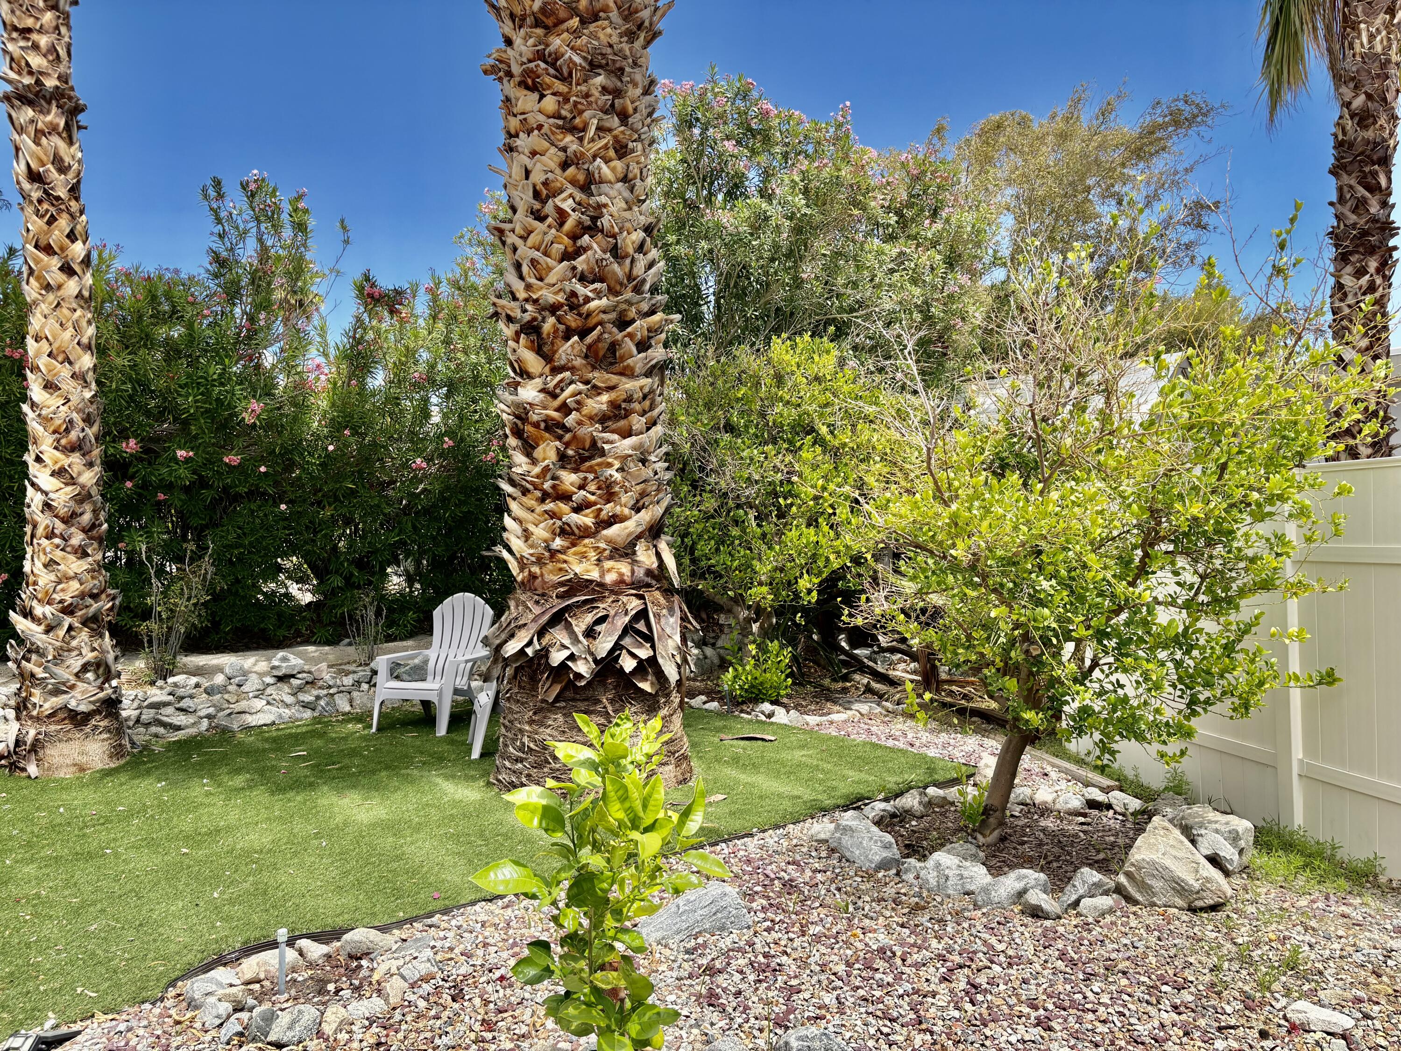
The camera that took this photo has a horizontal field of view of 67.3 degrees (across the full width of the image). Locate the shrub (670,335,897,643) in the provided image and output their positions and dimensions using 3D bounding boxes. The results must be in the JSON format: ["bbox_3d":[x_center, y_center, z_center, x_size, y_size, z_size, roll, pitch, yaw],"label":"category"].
[{"bbox_3d":[0.620,-0.200,9.200,2.300,2.900,2.100,-1,-1,0],"label":"shrub"}]

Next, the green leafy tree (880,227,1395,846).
[{"bbox_3d":[1.840,0.020,4.750,2.250,2.800,2.100,-1,-1,0],"label":"green leafy tree"}]

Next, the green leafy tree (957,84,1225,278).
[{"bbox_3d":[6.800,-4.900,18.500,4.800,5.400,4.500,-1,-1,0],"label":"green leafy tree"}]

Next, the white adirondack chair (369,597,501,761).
[{"bbox_3d":[-1.900,0.975,7.550,0.740,0.950,0.820,-1,-1,20],"label":"white adirondack chair"}]

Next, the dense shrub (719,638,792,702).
[{"bbox_3d":[0.460,1.200,8.700,0.620,0.550,0.580,-1,-1,0],"label":"dense shrub"}]

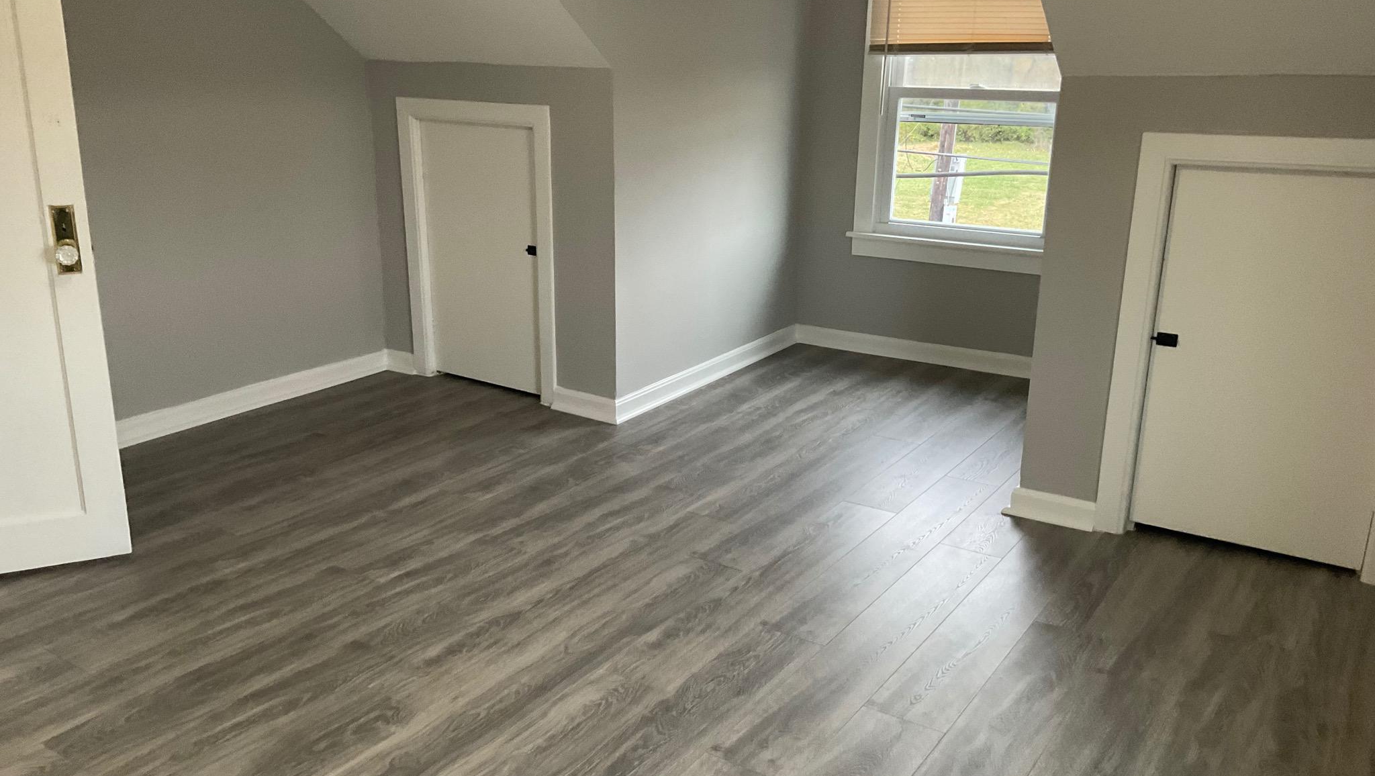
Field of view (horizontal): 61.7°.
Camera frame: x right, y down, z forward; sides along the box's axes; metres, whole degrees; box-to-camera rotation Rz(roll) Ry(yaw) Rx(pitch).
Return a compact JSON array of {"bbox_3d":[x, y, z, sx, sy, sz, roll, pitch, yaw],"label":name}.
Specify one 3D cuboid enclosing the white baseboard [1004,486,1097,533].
[{"bbox_3d":[1.142,0.382,3.673,0.290,0.095,0.035,10,19,30],"label":"white baseboard"}]

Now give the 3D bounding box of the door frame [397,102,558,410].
[{"bbox_3d":[-0.876,-0.584,4.888,0.832,1.231,0.085,10,19,30],"label":"door frame"}]

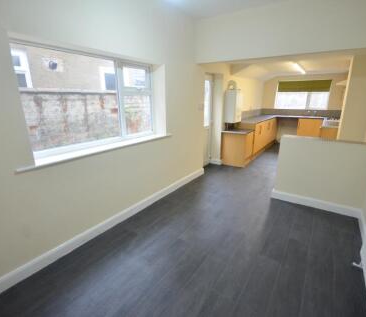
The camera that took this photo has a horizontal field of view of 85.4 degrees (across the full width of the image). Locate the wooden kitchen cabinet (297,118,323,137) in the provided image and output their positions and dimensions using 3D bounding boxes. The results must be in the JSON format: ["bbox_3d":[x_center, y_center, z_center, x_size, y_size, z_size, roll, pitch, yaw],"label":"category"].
[{"bbox_3d":[3.960,-0.833,6.308,0.628,0.880,0.580,11,19,34],"label":"wooden kitchen cabinet"}]

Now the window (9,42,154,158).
[{"bbox_3d":[-0.874,-0.617,2.155,0.069,0.938,1.587,11,19,34],"label":"window"}]

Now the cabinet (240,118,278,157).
[{"bbox_3d":[2.139,-0.690,5.799,0.580,0.869,2.470,11,19,34],"label":"cabinet"}]

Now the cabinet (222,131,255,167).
[{"bbox_3d":[1.255,-0.261,4.612,0.575,0.729,0.566,11,19,34],"label":"cabinet"}]

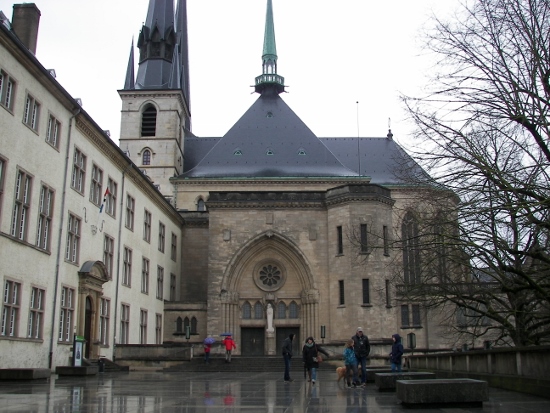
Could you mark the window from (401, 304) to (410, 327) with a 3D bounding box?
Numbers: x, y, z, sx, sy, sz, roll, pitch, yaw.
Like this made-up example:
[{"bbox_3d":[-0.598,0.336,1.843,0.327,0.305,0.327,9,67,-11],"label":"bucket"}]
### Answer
[{"bbox_3d":[10.845,9.055,47.559,0.660,1.750,0.200,0,-15,0],"label":"window"}]

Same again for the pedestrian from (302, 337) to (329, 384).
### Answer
[{"bbox_3d":[1.453,5.446,20.280,0.875,1.602,0.500,0,-15,-3],"label":"pedestrian"}]

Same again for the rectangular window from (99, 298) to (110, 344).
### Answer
[{"bbox_3d":[-10.397,7.017,34.718,0.300,2.865,1.667,-1,-15,4],"label":"rectangular window"}]

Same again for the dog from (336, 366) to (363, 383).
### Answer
[{"bbox_3d":[2.610,5.892,20.052,0.900,0.528,0.300,1,-15,-6],"label":"dog"}]

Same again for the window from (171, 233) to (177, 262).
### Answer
[{"bbox_3d":[-9.239,3.675,51.988,0.300,2.531,1.833,-1,-15,4],"label":"window"}]

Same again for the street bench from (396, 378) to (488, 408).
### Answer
[{"bbox_3d":[3.001,3.414,10.418,1.380,0.430,1.150,-1,-15,3],"label":"street bench"}]

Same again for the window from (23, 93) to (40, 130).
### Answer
[{"bbox_3d":[-12.473,-4.778,29.335,0.200,1.760,1.520,-1,-15,4],"label":"window"}]

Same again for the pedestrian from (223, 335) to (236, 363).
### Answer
[{"bbox_3d":[-3.046,9.520,38.449,0.600,1.720,0.450,-2,-15,8],"label":"pedestrian"}]

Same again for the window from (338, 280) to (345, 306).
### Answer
[{"bbox_3d":[4.689,6.092,40.106,0.500,1.814,0.250,-15,-21,42],"label":"window"}]

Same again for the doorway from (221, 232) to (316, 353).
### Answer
[{"bbox_3d":[-0.393,6.210,41.325,7.125,9.022,1.200,0,-15,-1],"label":"doorway"}]

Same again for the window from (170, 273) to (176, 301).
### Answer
[{"bbox_3d":[-9.202,7.357,51.213,0.300,2.507,1.821,-1,-15,4],"label":"window"}]

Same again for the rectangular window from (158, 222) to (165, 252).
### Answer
[{"bbox_3d":[-9.925,2.726,50.111,0.200,2.458,1.787,-2,-15,4],"label":"rectangular window"}]

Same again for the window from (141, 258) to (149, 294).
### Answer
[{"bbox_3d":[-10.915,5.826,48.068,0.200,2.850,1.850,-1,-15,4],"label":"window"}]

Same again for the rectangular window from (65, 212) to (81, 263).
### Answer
[{"bbox_3d":[-11.150,1.843,31.665,0.200,2.713,1.750,-2,-15,4],"label":"rectangular window"}]

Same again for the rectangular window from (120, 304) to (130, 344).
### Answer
[{"bbox_3d":[-10.525,8.389,40.307,0.200,2.780,1.650,-1,-15,4],"label":"rectangular window"}]

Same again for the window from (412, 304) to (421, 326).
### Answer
[{"bbox_3d":[11.594,8.922,46.750,0.620,1.720,0.200,0,-15,-3],"label":"window"}]

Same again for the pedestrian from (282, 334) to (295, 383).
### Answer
[{"bbox_3d":[0.468,5.702,21.558,0.420,1.720,0.480,1,-16,-8],"label":"pedestrian"}]

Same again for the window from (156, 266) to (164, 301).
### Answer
[{"bbox_3d":[-9.888,6.675,49.460,0.200,2.680,1.750,-1,-15,4],"label":"window"}]

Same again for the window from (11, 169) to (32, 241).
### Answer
[{"bbox_3d":[-11.702,-0.077,26.459,0.220,3.100,1.400,-1,-15,4],"label":"window"}]

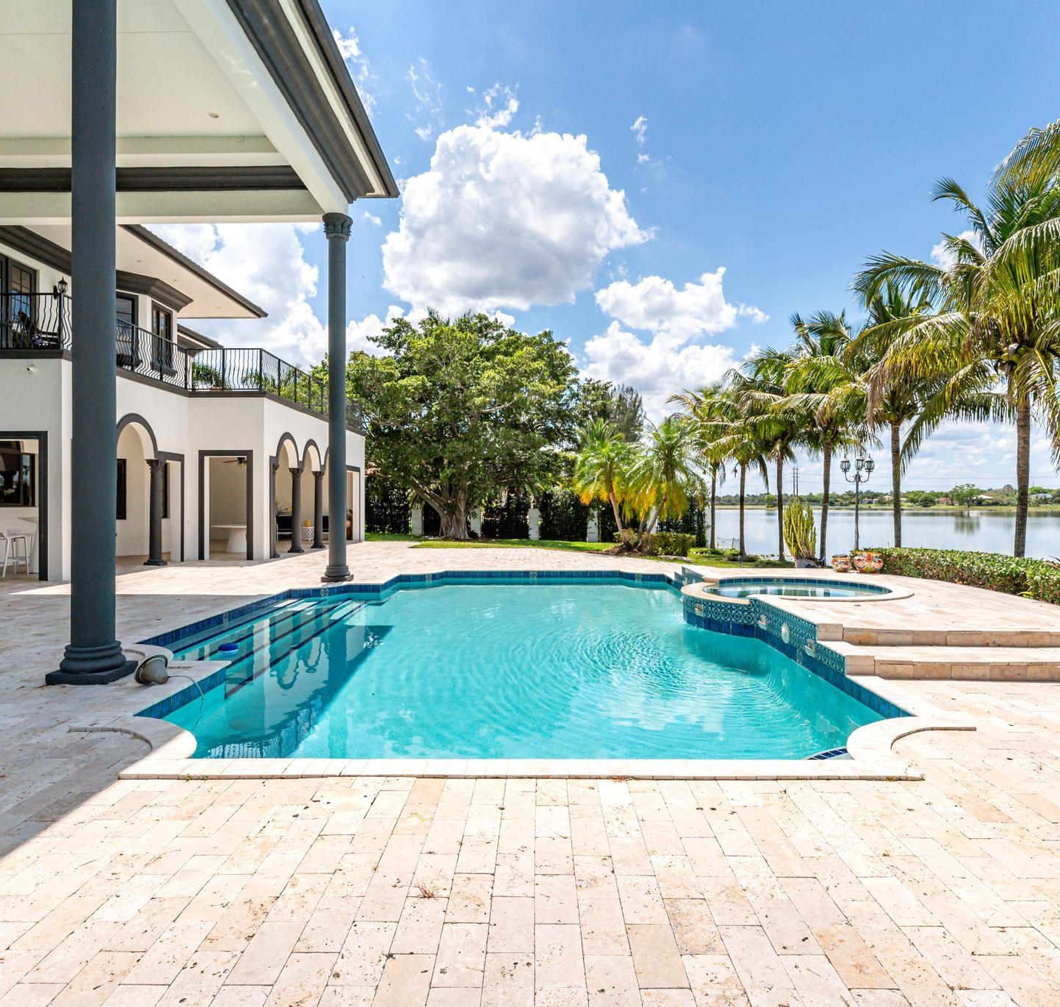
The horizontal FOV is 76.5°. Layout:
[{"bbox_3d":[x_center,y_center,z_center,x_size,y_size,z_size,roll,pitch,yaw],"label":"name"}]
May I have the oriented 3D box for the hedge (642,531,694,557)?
[{"bbox_3d":[3.882,1.090,18.950,1.500,0.660,1.000,0,0,0],"label":"hedge"}]

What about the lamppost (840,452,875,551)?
[{"bbox_3d":[6.200,0.210,12.700,0.650,2.300,0.620,0,0,1],"label":"lamppost"}]

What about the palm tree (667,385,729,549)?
[{"bbox_3d":[5.487,-1.181,21.300,2.300,5.200,2.300,0,0,0],"label":"palm tree"}]

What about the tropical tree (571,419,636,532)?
[{"bbox_3d":[2.200,-0.650,20.400,1.950,3.900,1.950,0,0,1],"label":"tropical tree"}]

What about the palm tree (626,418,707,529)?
[{"bbox_3d":[4.120,-0.650,20.400,2.400,3.900,2.300,0,0,1],"label":"palm tree"}]

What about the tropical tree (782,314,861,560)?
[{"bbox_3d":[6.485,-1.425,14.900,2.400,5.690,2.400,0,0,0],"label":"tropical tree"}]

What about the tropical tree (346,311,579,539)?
[{"bbox_3d":[-2.900,-3.100,26.800,9.700,9.200,9.000,0,0,1],"label":"tropical tree"}]

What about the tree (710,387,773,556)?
[{"bbox_3d":[5.932,-0.869,18.900,2.100,4.580,2.100,0,0,0],"label":"tree"}]

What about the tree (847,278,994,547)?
[{"bbox_3d":[6.945,-1.372,12.400,3.100,5.580,3.100,0,0,0],"label":"tree"}]

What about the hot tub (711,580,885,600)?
[{"bbox_3d":[3.770,1.360,9.500,2.700,0.400,2.700,0,0,0],"label":"hot tub"}]

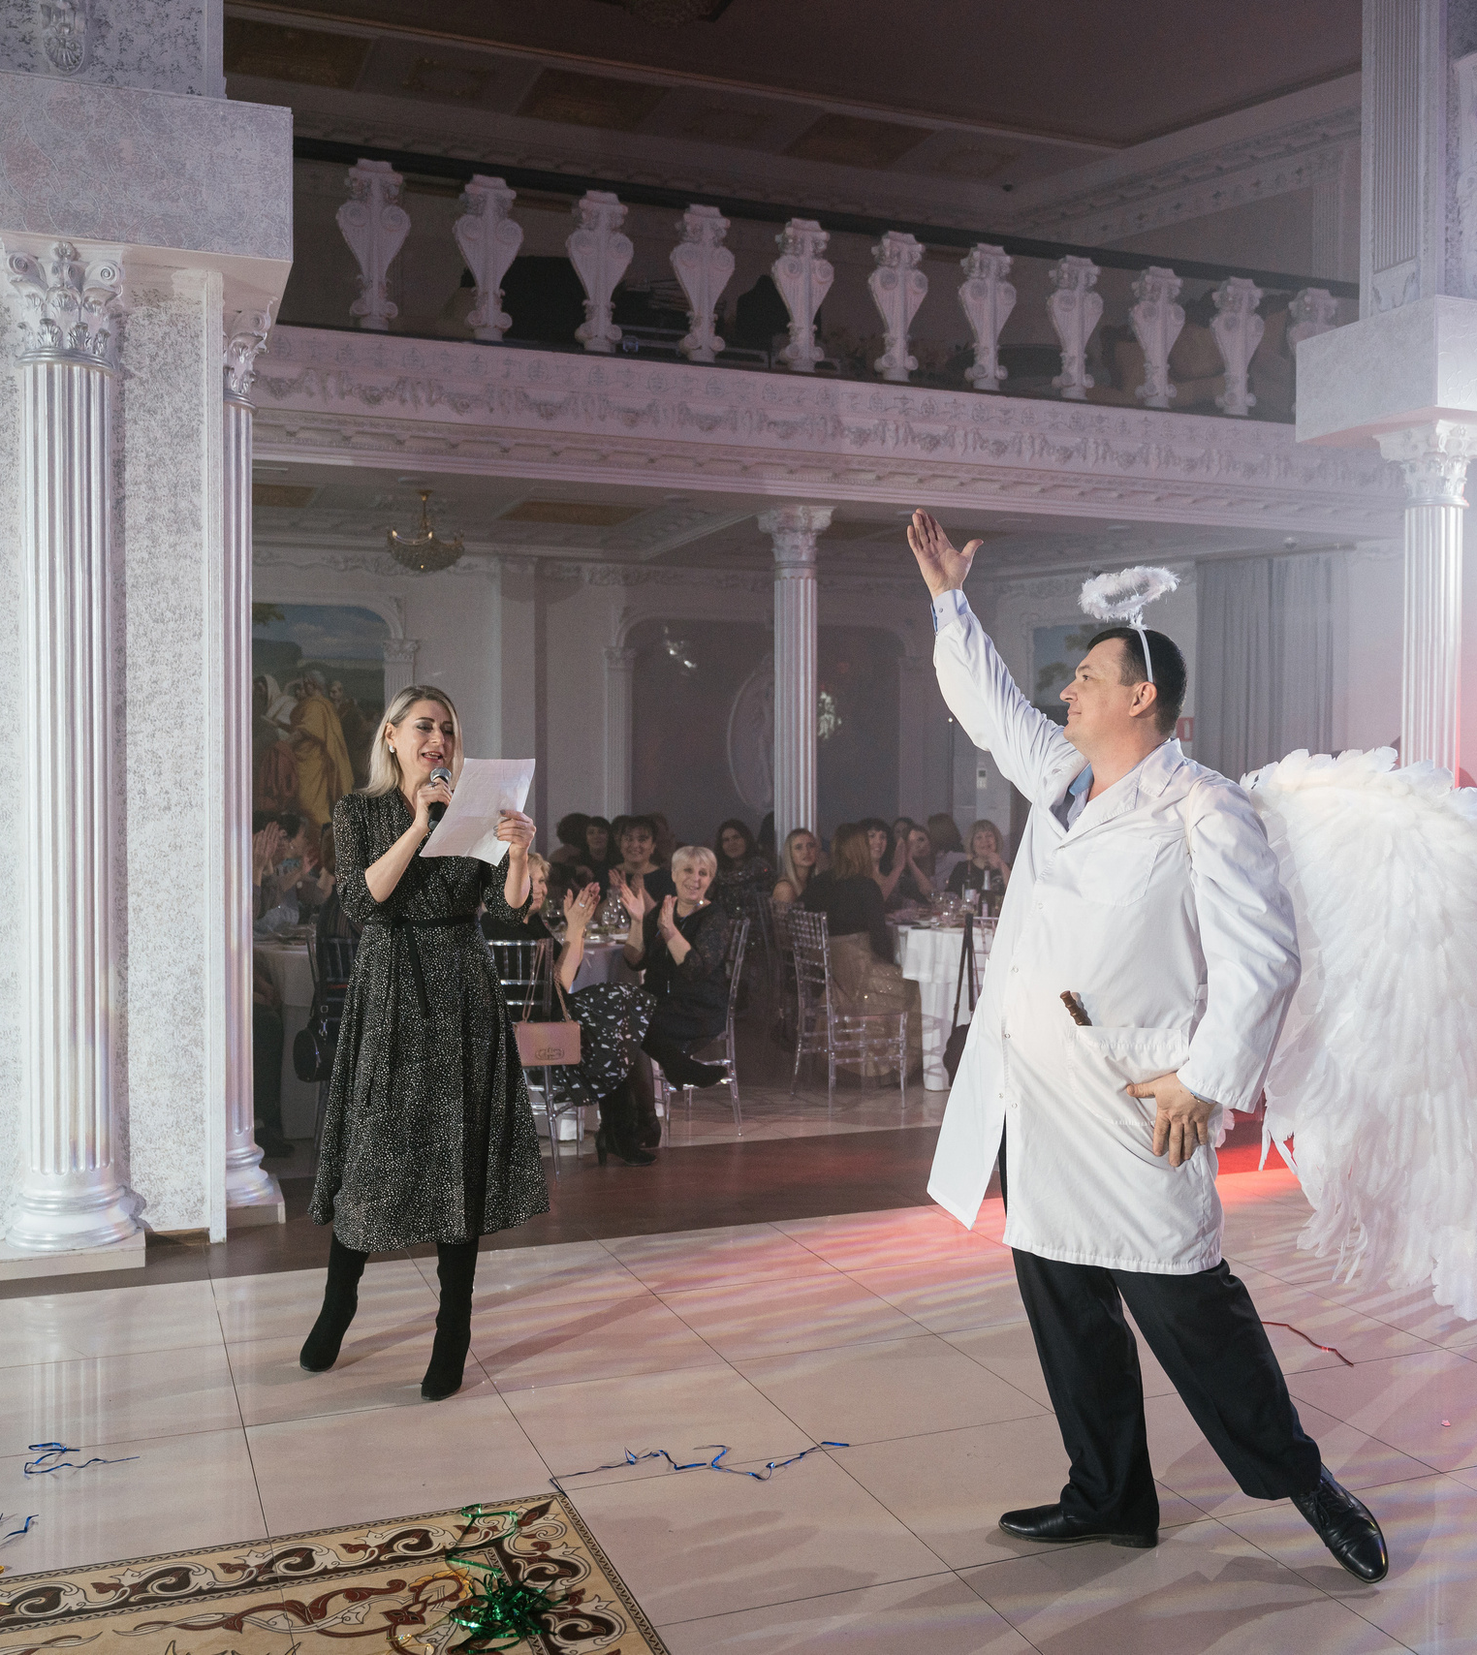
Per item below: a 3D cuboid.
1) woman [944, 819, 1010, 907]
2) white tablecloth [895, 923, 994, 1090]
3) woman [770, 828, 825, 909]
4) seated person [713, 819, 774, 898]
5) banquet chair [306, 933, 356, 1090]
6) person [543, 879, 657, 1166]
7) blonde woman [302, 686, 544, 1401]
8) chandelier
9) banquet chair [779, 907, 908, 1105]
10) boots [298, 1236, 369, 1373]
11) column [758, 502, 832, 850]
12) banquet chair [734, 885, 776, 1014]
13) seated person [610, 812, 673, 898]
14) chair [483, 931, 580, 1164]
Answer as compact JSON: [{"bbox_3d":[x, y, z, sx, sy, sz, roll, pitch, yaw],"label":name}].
[{"bbox_3d":[1.430,0.588,9.700,0.520,1.260,0.750,0,2,-6],"label":"woman"},{"bbox_3d":[1.630,0.874,8.500,1.650,0.760,1.650,-1,2,-21],"label":"white tablecloth"},{"bbox_3d":[0.430,0.632,8.350,0.750,1.250,0.500,0,2,-6],"label":"woman"},{"bbox_3d":[-0.100,0.606,8.650,0.520,1.280,0.750,1,2,34],"label":"seated person"},{"bbox_3d":[-1.400,0.864,6.470,0.410,0.900,0.450,0,2,-6],"label":"banquet chair"},{"bbox_3d":[-0.620,0.700,6.400,0.680,1.220,0.470,0,2,-18],"label":"person"},{"bbox_3d":[-0.795,0.513,4.200,0.580,1.730,0.450,0,2,-10],"label":"blonde woman"},{"bbox_3d":[-1.944,-1.841,10.300,0.490,0.520,0.490,-1,2,-21],"label":"chandelier"},{"bbox_3d":[0.497,0.822,7.644,0.460,0.910,0.440,-1,2,-21],"label":"banquet chair"},{"bbox_3d":[-1.055,1.160,4.310,0.150,0.430,0.260,0,2,7],"label":"boots"},{"bbox_3d":[0.338,-0.345,9.889,0.380,3.110,0.380,-1,2,-21],"label":"column"},{"bbox_3d":[0.280,0.782,8.980,0.450,0.910,0.430,-1,2,-21],"label":"banquet chair"},{"bbox_3d":[-0.510,0.595,8.450,0.500,1.310,0.650,0,2,3],"label":"seated person"},{"bbox_3d":[-0.860,0.862,6.400,0.410,0.900,0.450,0,2,9],"label":"chair"}]

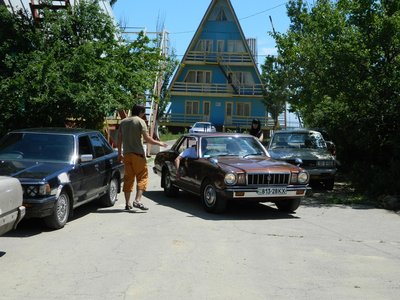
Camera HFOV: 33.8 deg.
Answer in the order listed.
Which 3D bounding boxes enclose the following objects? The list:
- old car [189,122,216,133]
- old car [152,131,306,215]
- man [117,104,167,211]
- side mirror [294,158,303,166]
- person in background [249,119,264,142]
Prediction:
[{"bbox_3d":[0.161,-1.143,42.996,1.660,1.360,4.250,0,3,6],"label":"old car"},{"bbox_3d":[0.414,0.321,12.751,1.660,1.390,4.450,-1,3,-19],"label":"old car"},{"bbox_3d":[-1.014,0.131,11.521,0.700,1.820,0.550,2,3,30],"label":"man"},{"bbox_3d":[1.694,0.215,11.329,0.125,0.140,0.090,-1,3,-19],"label":"side mirror"},{"bbox_3d":[1.399,0.035,16.322,0.460,1.614,0.300,1,3,9],"label":"person in background"}]

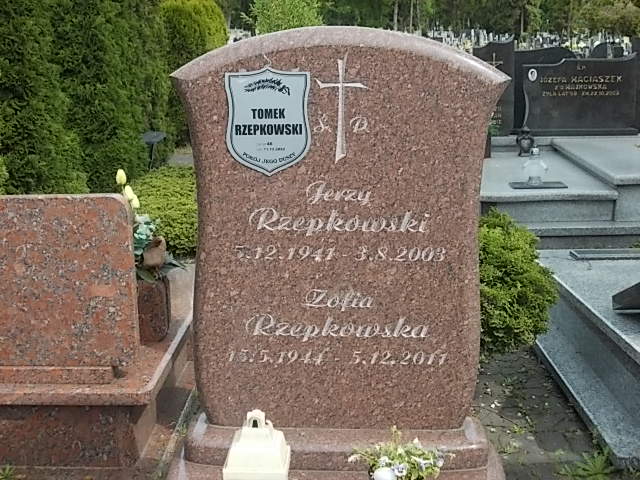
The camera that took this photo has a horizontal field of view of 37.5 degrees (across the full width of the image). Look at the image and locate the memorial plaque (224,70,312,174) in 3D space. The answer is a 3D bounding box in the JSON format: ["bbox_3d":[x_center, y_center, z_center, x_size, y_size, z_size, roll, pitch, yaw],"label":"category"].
[{"bbox_3d":[-0.119,-0.271,2.150,0.194,0.250,0.010,0,12,1],"label":"memorial plaque"}]

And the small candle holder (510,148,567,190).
[{"bbox_3d":[1.367,-0.459,5.900,0.325,0.250,0.200,0,12,1],"label":"small candle holder"}]

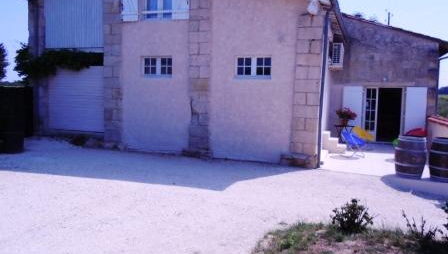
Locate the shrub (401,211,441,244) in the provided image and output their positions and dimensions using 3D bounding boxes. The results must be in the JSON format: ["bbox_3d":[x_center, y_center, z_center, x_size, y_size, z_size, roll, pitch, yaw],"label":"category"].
[{"bbox_3d":[2.400,1.214,4.726,0.434,0.391,0.369,3,6,20],"label":"shrub"}]

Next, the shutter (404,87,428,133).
[{"bbox_3d":[7.206,-0.438,14.521,0.730,2.120,0.050,4,6,22],"label":"shutter"}]

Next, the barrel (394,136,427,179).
[{"bbox_3d":[4.379,0.704,9.107,0.680,0.930,0.680,3,6,20],"label":"barrel"}]

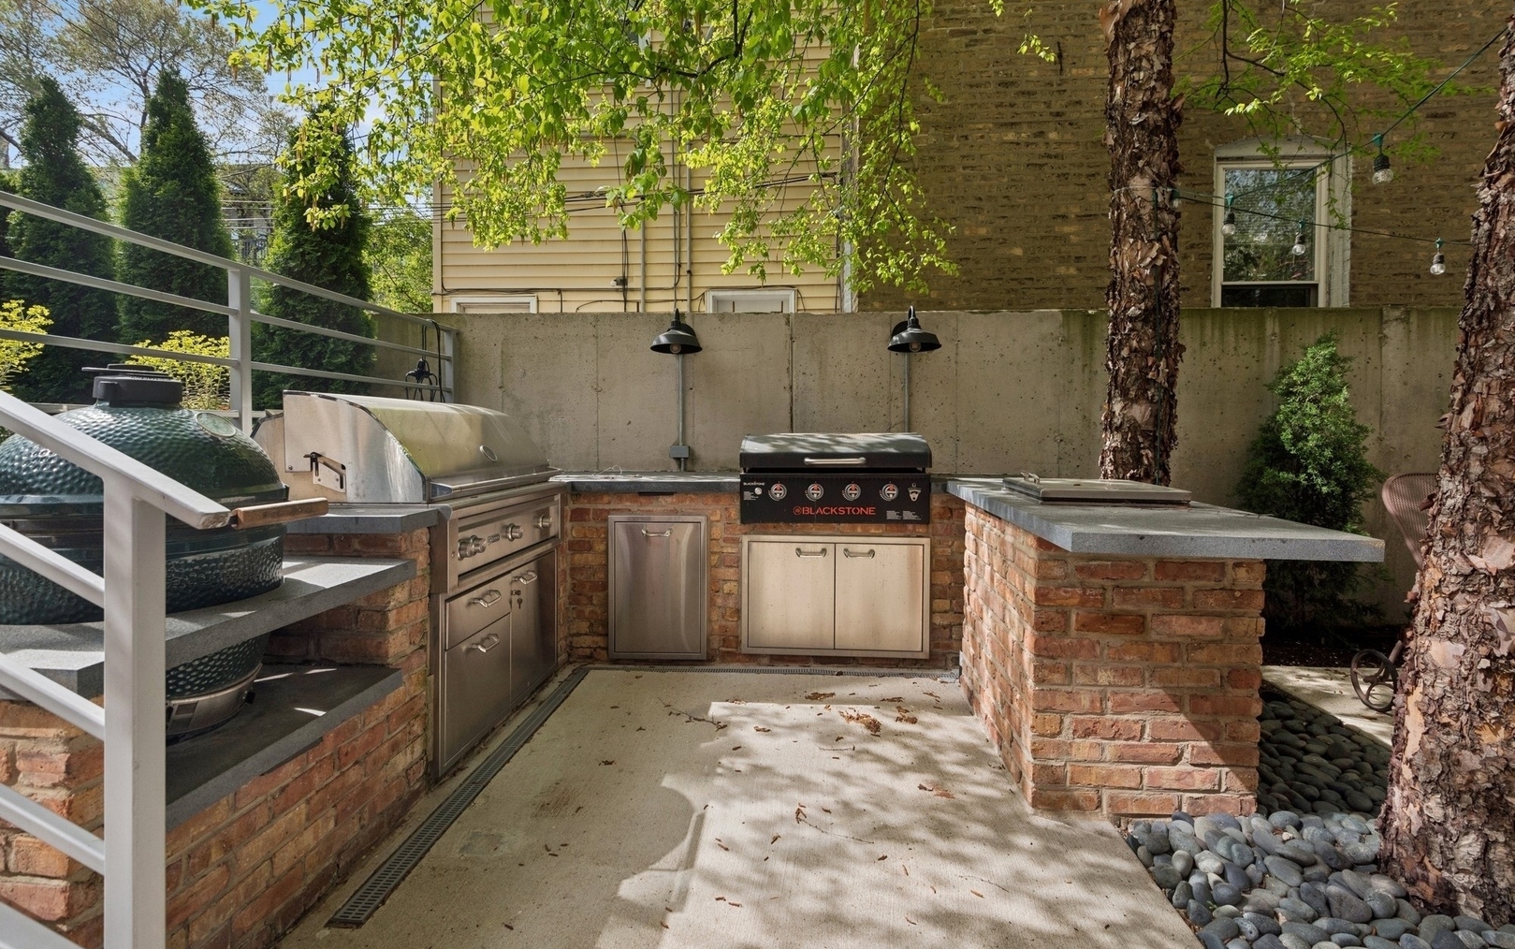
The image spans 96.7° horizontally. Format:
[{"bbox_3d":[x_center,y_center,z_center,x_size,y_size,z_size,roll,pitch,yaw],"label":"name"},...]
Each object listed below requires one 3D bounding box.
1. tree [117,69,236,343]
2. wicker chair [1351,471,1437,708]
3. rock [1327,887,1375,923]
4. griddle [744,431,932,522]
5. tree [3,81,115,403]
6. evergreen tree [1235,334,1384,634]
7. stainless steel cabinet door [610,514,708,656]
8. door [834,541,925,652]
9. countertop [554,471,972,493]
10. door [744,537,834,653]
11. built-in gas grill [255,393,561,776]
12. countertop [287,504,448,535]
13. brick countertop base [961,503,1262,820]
[{"bbox_3d":[-5.701,-2.303,6.600,0.880,3.350,0.880,0,3,-6],"label":"tree"},{"bbox_3d":[2.819,0.499,2.618,0.620,0.980,0.780,0,3,6],"label":"wicker chair"},{"bbox_3d":[1.276,0.926,1.448,0.067,0.050,0.086,0,3,-15],"label":"rock"},{"bbox_3d":[0.408,0.004,3.546,0.920,0.430,0.600,0,3,6],"label":"griddle"},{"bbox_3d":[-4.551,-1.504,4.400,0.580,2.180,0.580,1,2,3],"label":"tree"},{"bbox_3d":[3.021,0.071,3.703,0.680,1.680,0.680,1,2,3],"label":"evergreen tree"},{"bbox_3d":[-0.484,0.554,3.300,0.475,0.690,0.060,0,2,5],"label":"stainless steel cabinet door"},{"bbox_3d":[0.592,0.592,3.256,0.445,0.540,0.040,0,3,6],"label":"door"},{"bbox_3d":[0.051,0.044,3.685,2.060,0.050,0.740,0,3,6],"label":"countertop"},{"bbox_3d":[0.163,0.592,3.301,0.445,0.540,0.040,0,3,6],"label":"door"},{"bbox_3d":[-1.236,0.313,2.558,0.650,1.190,1.000,1,2,3],"label":"built-in gas grill"},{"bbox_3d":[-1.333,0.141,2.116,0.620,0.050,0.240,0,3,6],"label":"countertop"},{"bbox_3d":[1.095,0.532,2.256,0.605,0.765,0.880,1,2,4],"label":"brick countertop base"}]

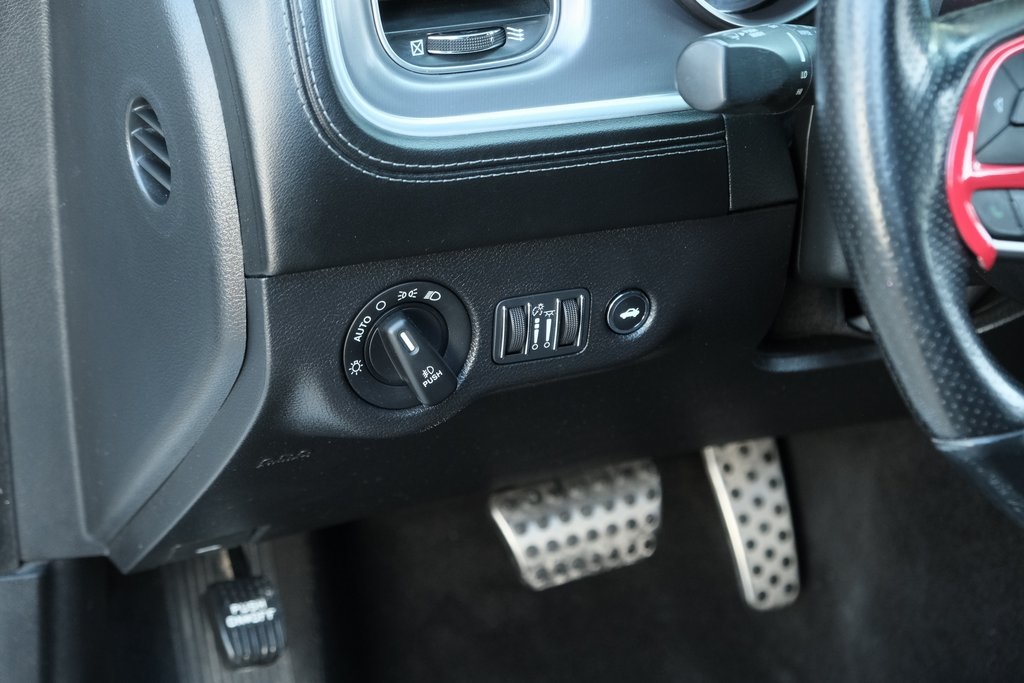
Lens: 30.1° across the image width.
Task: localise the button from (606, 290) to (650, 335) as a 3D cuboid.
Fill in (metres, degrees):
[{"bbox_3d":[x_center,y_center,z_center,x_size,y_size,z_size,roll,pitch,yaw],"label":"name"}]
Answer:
[{"bbox_3d":[0.058,-0.014,0.942,0.024,0.024,0.007,-7,26,-22],"label":"button"}]

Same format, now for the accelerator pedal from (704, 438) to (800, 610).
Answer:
[{"bbox_3d":[0.169,0.120,1.342,0.051,0.138,0.020,-6,-13,-20],"label":"accelerator pedal"}]

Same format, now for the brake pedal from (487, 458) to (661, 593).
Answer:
[{"bbox_3d":[0.043,0.126,1.296,0.122,0.070,0.028,-8,-8,-23],"label":"brake pedal"}]

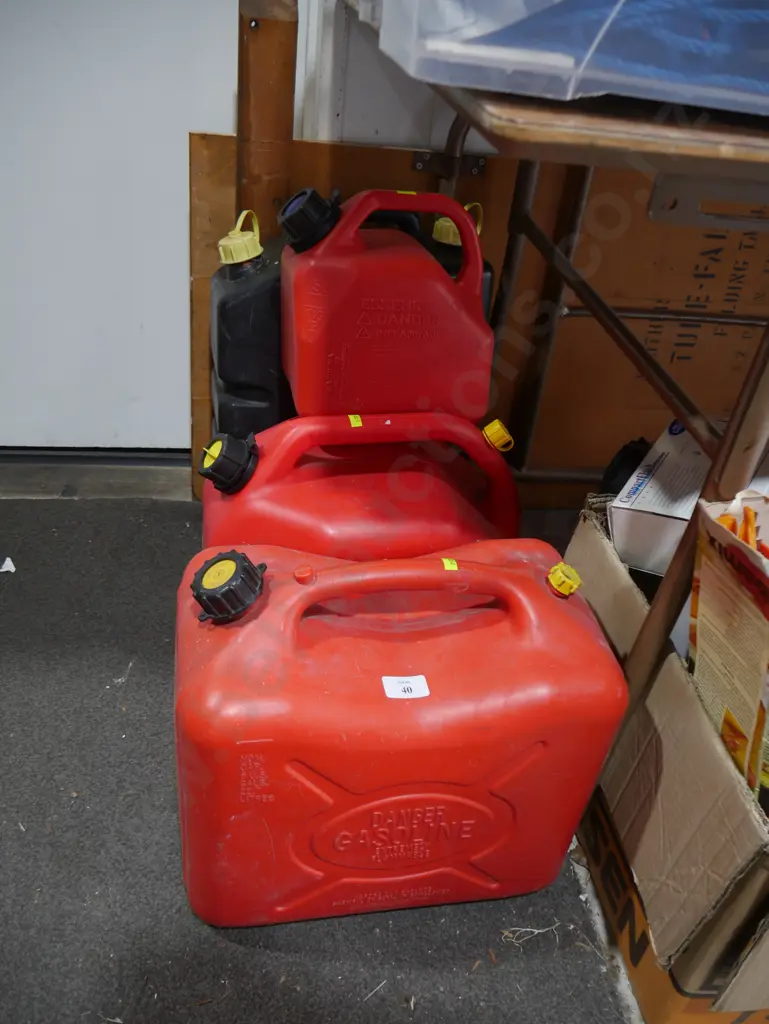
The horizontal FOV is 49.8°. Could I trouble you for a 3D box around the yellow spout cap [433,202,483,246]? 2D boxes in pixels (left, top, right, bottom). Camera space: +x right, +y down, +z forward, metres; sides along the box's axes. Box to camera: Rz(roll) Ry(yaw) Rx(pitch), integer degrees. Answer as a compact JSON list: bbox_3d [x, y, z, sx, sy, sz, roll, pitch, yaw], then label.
[{"bbox_3d":[0.122,-0.477,1.360,0.073,0.065,0.067,13,32,1],"label":"yellow spout cap"}]

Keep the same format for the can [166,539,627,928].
[{"bbox_3d":[-0.004,0.205,0.854,0.393,0.355,0.220,0,33,-11],"label":"can"}]

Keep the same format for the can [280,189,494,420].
[{"bbox_3d":[-0.003,-0.287,1.138,0.279,0.286,0.175,-1,25,-12],"label":"can"}]

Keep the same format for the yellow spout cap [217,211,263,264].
[{"bbox_3d":[-0.224,-0.423,1.270,0.070,0.066,0.067,-16,35,-5],"label":"yellow spout cap"}]

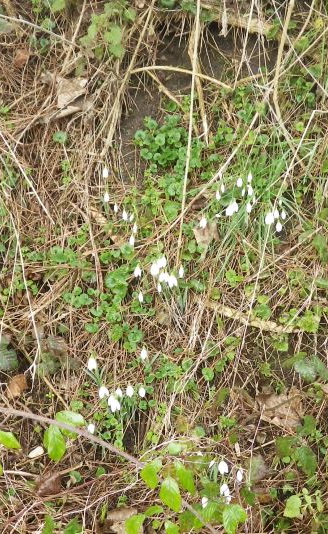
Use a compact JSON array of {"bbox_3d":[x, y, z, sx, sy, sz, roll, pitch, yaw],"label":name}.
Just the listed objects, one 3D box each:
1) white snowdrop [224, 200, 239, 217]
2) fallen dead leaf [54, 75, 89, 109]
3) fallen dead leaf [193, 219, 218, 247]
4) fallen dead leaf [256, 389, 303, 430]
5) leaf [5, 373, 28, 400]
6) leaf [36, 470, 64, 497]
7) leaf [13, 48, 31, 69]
[{"bbox_3d":[0.133,-0.115,1.386,0.031,0.030,0.027,0,23,0],"label":"white snowdrop"},{"bbox_3d":[-0.207,-0.389,1.553,0.073,0.025,0.084,0,65,0],"label":"fallen dead leaf"},{"bbox_3d":[0.085,-0.070,1.404,0.050,0.020,0.058,0,65,0],"label":"fallen dead leaf"},{"bbox_3d":[0.206,0.248,1.250,0.086,0.025,0.079,0,65,0],"label":"fallen dead leaf"},{"bbox_3d":[-0.267,0.212,1.272,0.034,0.015,0.053,28,68,12],"label":"leaf"},{"bbox_3d":[-0.196,0.366,1.197,0.039,0.020,0.053,37,70,16],"label":"leaf"},{"bbox_3d":[-0.314,-0.463,1.565,0.036,0.015,0.050,2,62,1],"label":"leaf"}]

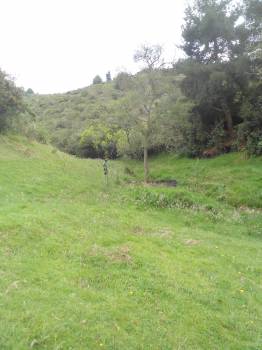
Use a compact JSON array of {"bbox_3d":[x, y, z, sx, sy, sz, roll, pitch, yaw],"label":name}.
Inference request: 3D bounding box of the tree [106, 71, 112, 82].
[{"bbox_3d":[-6.138,-28.036,75.000,1.600,3.500,1.600,0,3,0],"label":"tree"}]

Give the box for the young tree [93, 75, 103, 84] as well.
[{"bbox_3d":[-9.507,-27.265,75.000,2.600,2.800,2.500,0,3,0],"label":"young tree"}]

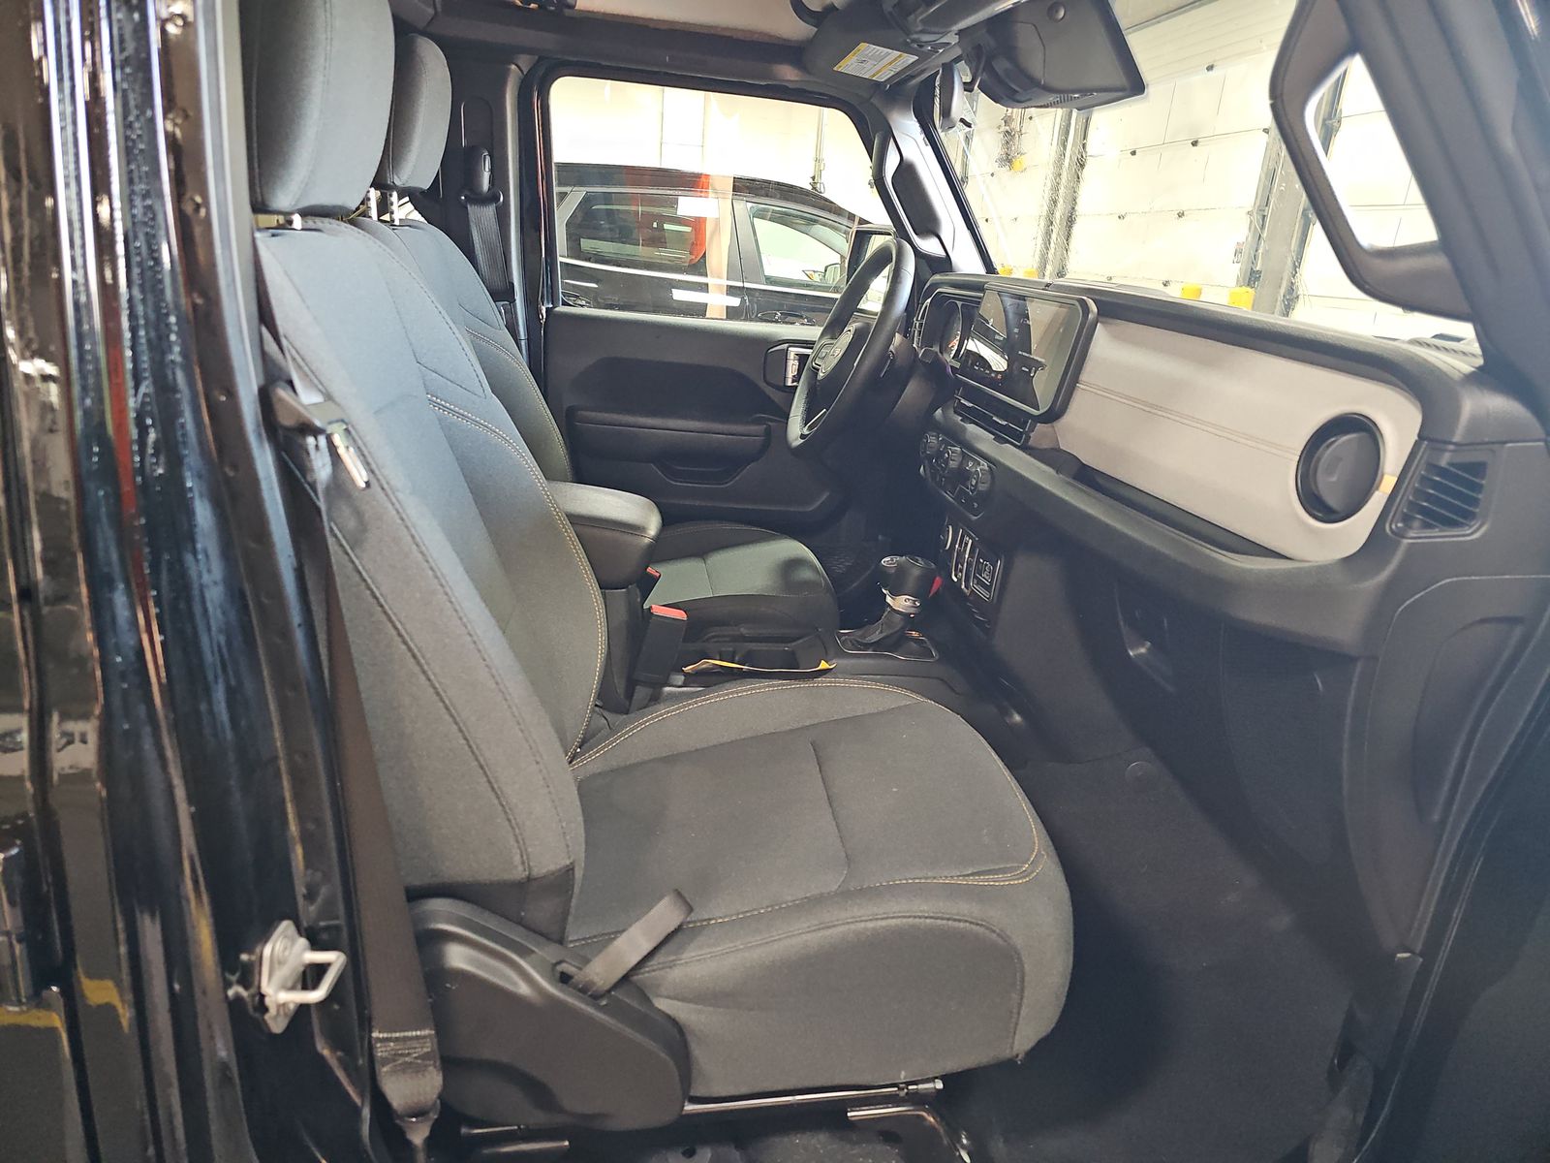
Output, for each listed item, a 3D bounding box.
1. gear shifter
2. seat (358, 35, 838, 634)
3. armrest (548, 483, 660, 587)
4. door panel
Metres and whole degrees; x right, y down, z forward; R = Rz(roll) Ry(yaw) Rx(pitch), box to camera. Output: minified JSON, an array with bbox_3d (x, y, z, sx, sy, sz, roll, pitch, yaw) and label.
[{"bbox_3d":[0.161,0.027,1.425,0.115,0.135,0.095,1,18,-8],"label":"gear shifter"},{"bbox_3d":[-0.291,-0.316,1.662,0.830,0.980,0.520,1,18,-8],"label":"seat"},{"bbox_3d":[-0.281,-0.065,1.353,0.270,0.107,0.200,1,18,-8],"label":"armrest"},{"bbox_3d":[-0.138,-0.303,2.054,0.630,0.430,0.100,1,18,-8],"label":"door panel"}]

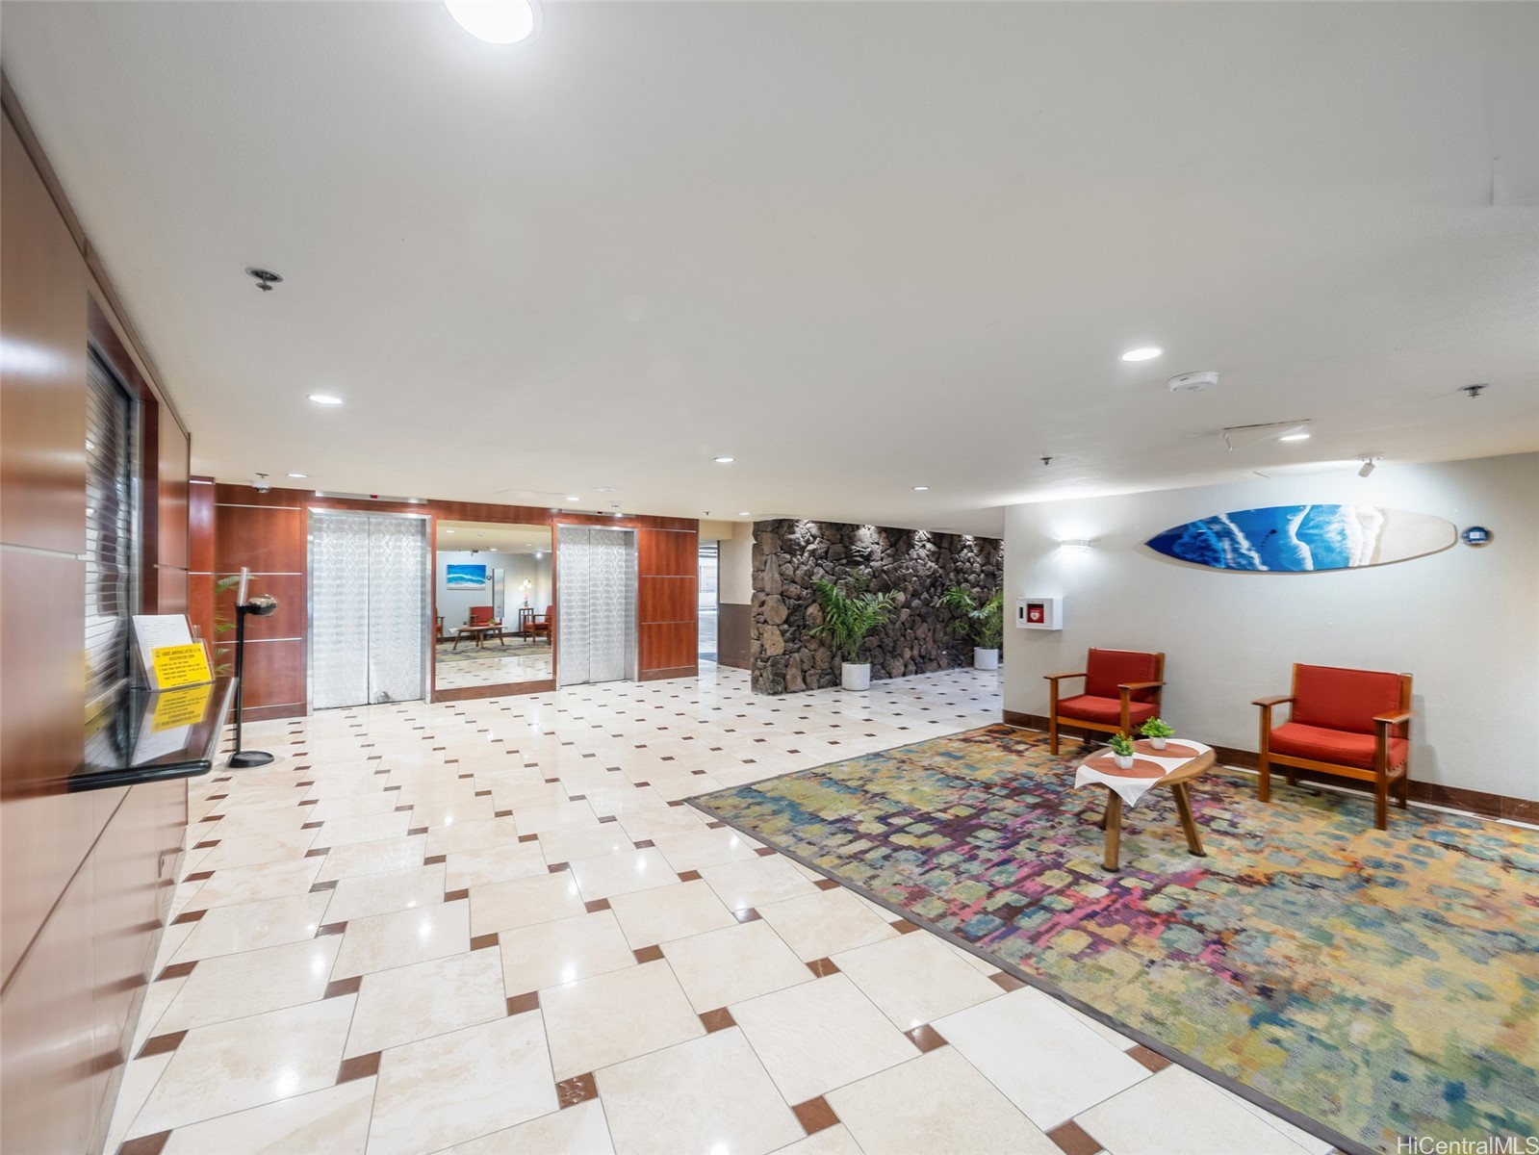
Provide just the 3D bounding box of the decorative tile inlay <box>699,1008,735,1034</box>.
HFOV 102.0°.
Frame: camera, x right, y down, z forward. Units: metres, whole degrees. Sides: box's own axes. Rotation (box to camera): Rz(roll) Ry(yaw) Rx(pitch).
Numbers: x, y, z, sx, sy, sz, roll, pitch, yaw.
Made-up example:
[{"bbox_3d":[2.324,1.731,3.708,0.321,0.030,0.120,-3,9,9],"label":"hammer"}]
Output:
[{"bbox_3d":[-0.168,1.452,2.037,0.100,0.010,0.100,0,0,-25],"label":"decorative tile inlay"}]

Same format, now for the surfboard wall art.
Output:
[{"bbox_3d":[3.784,-0.282,4.636,0.060,0.490,1.810,1,0,-38],"label":"surfboard wall art"}]

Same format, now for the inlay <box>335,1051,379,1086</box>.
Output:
[{"bbox_3d":[-1.216,1.460,1.847,0.100,0.010,0.100,0,0,-24],"label":"inlay"}]

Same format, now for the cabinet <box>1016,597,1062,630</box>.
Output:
[{"bbox_3d":[2.589,0.348,5.968,0.180,0.300,0.370,1,-1,-39],"label":"cabinet"}]

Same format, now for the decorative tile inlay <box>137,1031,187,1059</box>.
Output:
[{"bbox_3d":[-1.887,1.456,1.935,0.100,0.010,0.100,0,0,-24],"label":"decorative tile inlay"}]

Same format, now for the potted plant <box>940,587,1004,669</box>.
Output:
[{"bbox_3d":[3.475,0.822,10.146,1.200,1.400,1.100,1,0,-38],"label":"potted plant"}]

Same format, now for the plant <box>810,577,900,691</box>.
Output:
[{"bbox_3d":[1.155,0.737,8.420,1.150,1.530,0.950,1,-1,-39],"label":"plant"}]

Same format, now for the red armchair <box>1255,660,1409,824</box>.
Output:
[{"bbox_3d":[3.679,1.046,4.070,0.740,0.860,0.680,1,-1,-39],"label":"red armchair"}]

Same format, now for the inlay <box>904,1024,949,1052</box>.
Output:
[{"bbox_3d":[0.500,1.470,1.981,0.100,0.010,0.100,0,0,-24],"label":"inlay"}]

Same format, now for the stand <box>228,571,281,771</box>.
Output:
[{"bbox_3d":[-4.059,0.689,4.887,0.300,1.530,0.290,1,0,-38],"label":"stand"}]

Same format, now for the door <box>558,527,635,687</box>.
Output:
[{"bbox_3d":[-2.446,0.422,8.720,1.080,2.130,0.120,1,-1,-39],"label":"door"}]

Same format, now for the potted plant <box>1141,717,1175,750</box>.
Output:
[{"bbox_3d":[2.293,0.921,3.670,0.190,0.200,0.200,1,-1,-39],"label":"potted plant"}]

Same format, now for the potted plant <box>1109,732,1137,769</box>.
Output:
[{"bbox_3d":[1.965,0.957,3.461,0.140,0.190,0.140,1,0,-38],"label":"potted plant"}]

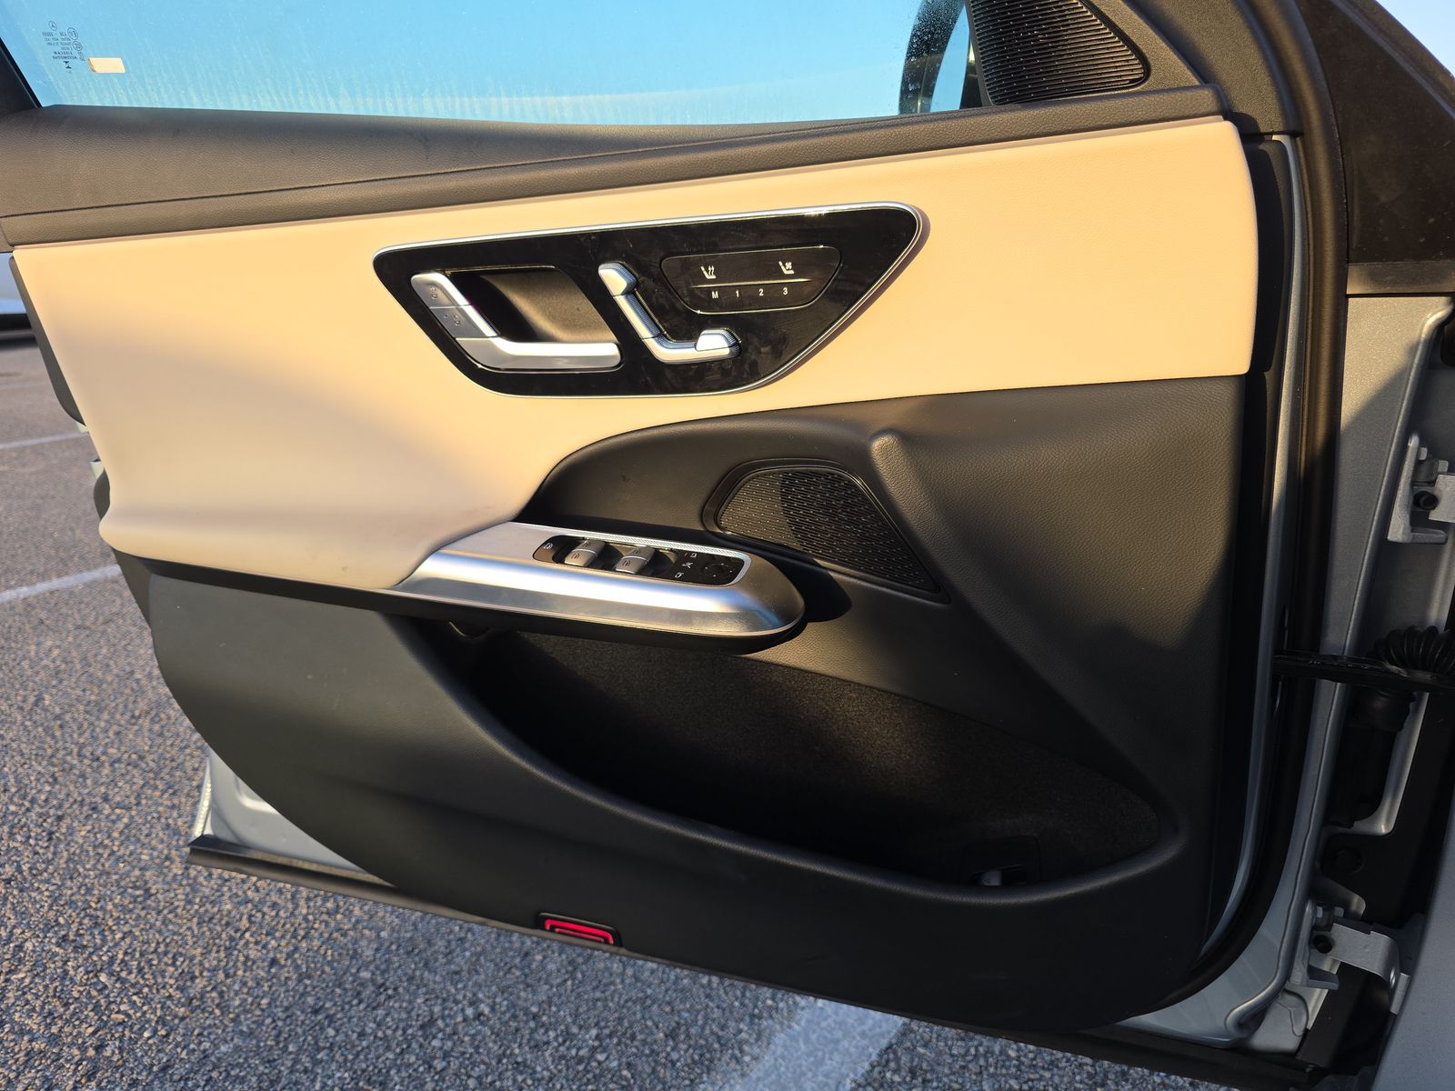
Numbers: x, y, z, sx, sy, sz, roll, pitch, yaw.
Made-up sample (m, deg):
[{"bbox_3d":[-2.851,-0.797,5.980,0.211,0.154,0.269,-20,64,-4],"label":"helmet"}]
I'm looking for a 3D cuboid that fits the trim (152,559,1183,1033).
[{"bbox_3d":[-0.098,0.206,0.810,0.913,0.350,0.105,5,17,16],"label":"trim"}]

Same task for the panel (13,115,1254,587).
[{"bbox_3d":[-0.169,-0.129,0.718,1.023,0.325,0.125,5,17,16],"label":"panel"}]

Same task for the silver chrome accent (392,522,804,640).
[{"bbox_3d":[-0.093,0.024,0.711,0.318,0.047,0.093,5,17,16],"label":"silver chrome accent"}]

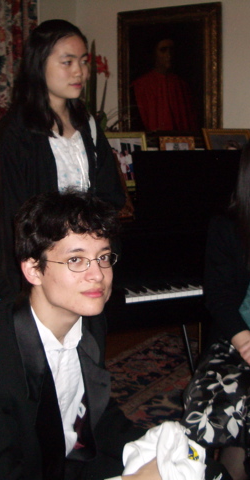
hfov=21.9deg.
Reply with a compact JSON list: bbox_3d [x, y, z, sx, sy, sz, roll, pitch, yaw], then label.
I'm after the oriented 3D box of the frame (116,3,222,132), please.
[{"bbox_3d":[0.284,-1.068,4.286,0.759,0.909,0.070,5,10,28],"label":"frame"}]

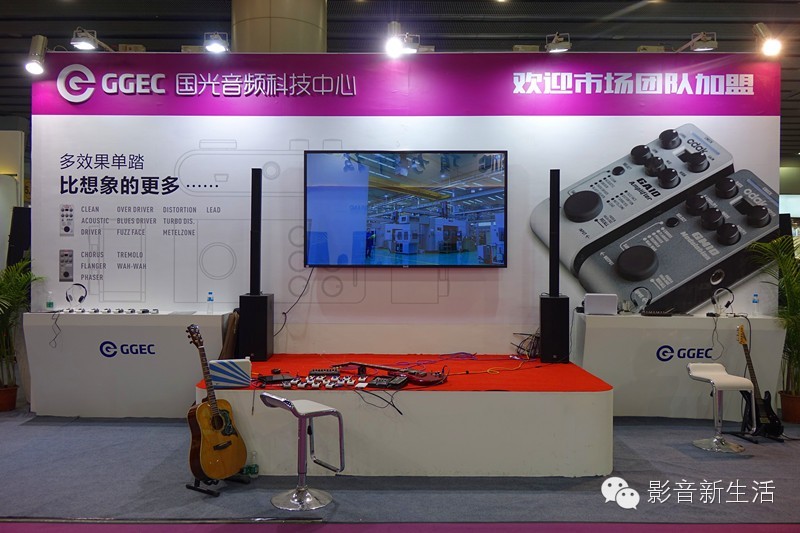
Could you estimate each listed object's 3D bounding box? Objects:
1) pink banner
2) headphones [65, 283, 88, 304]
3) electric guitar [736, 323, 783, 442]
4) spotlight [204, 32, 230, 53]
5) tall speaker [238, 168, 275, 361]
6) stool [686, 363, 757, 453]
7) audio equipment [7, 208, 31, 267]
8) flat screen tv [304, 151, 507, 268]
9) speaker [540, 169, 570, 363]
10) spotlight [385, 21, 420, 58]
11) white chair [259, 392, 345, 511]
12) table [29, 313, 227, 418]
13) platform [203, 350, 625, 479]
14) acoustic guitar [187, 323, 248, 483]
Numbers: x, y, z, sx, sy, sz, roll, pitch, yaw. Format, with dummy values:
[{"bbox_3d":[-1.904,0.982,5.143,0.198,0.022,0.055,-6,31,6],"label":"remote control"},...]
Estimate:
[{"bbox_3d":[0.064,-1.818,6.650,7.450,0.632,0.070,0,0,1],"label":"pink banner"},{"bbox_3d":[-3.115,0.262,6.420,0.175,0.188,0.080,0,0,0],"label":"headphones"},{"bbox_3d":[3.070,0.965,5.750,0.320,0.980,0.080,-2,-19,-19],"label":"electric guitar"},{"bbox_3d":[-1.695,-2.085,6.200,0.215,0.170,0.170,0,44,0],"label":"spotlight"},{"bbox_3d":[-1.355,-0.020,6.340,0.260,1.800,0.360,0,0,0],"label":"tall speaker"},{"bbox_3d":[2.640,1.158,5.504,0.385,0.636,0.405,0,0,-10],"label":"stool"},{"bbox_3d":[-4.020,-0.290,7.300,0.370,0.700,0.370,0,0,27],"label":"audio equipment"},{"bbox_3d":[0.061,-0.561,6.560,1.985,1.156,0.080,0,0,0],"label":"flat screen tv"},{"bbox_3d":[1.449,-0.011,6.270,0.265,1.770,0.430,0,0,12],"label":"speaker"},{"bbox_3d":[0.020,-2.050,6.050,0.310,0.280,0.250,0,44,0],"label":"spotlight"},{"bbox_3d":[-0.608,1.126,4.166,0.405,0.660,0.385,0,0,-38],"label":"white chair"},{"bbox_3d":[-2.575,0.944,6.440,1.870,1.000,0.460,0,0,3],"label":"table"},{"bbox_3d":[0.042,1.163,5.620,2.920,0.595,1.970,0,0,1],"label":"platform"},{"bbox_3d":[-1.283,0.888,4.425,0.115,1.035,0.400,-24,-16,35],"label":"acoustic guitar"}]

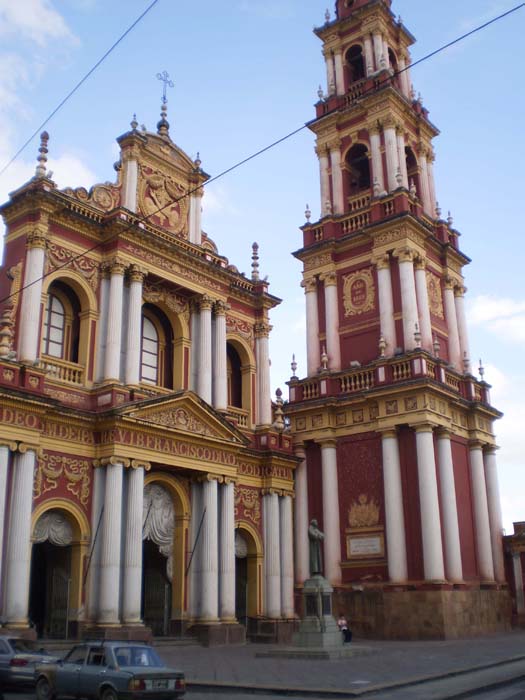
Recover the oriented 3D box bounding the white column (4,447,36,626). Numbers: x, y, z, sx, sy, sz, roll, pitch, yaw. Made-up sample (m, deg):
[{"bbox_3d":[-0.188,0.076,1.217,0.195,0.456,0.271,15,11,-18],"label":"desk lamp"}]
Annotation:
[{"bbox_3d":[-10.118,7.835,30.501,0.980,7.350,0.980,-16,-24,38],"label":"white column"}]

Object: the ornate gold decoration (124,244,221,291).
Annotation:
[{"bbox_3d":[-4.896,-4.587,40.970,0.200,0.550,7.400,-16,-24,38],"label":"ornate gold decoration"}]

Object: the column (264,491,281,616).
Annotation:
[{"bbox_3d":[0.609,11.107,39.914,0.778,6.841,0.778,-14,-22,36],"label":"column"}]

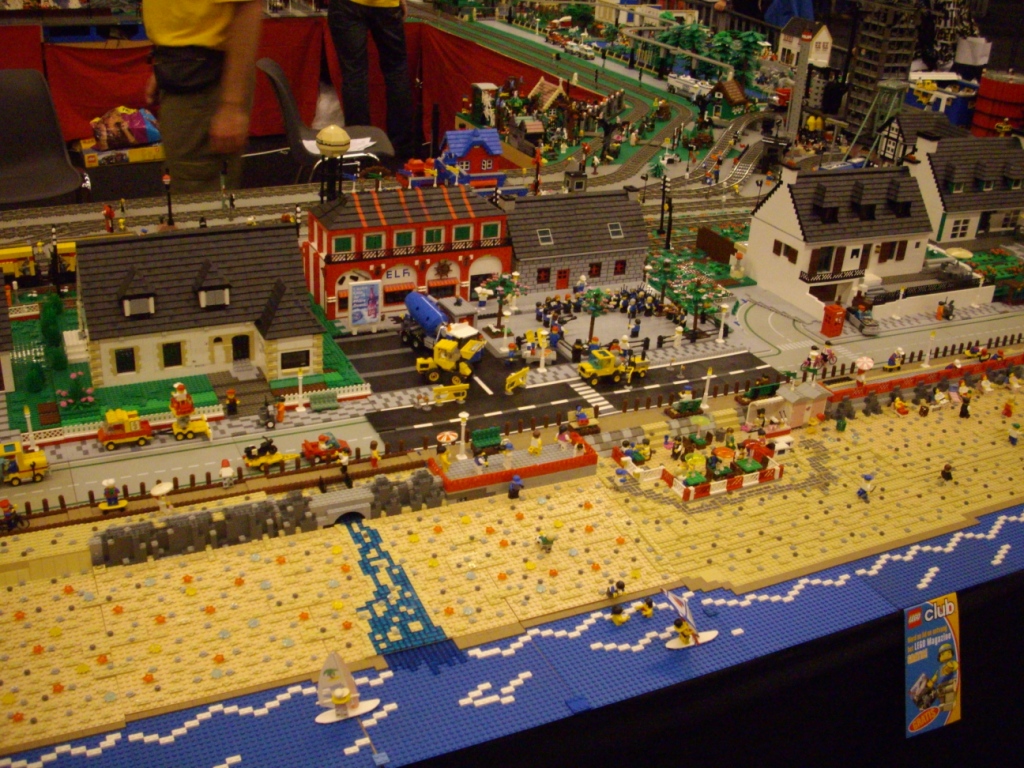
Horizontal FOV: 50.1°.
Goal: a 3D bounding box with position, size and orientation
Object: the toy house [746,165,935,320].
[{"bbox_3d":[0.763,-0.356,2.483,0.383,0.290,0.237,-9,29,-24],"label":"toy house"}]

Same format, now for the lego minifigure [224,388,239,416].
[{"bbox_3d":[-0.461,0.029,1.801,0.024,0.041,0.015,-9,29,-24],"label":"lego minifigure"}]

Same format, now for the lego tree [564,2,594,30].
[{"bbox_3d":[0.384,-2.037,6.084,0.152,0.156,0.152,-9,29,-25],"label":"lego tree"}]

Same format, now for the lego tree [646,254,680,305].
[{"bbox_3d":[0.321,-0.210,2.296,0.088,0.117,0.085,-9,29,-24],"label":"lego tree"}]

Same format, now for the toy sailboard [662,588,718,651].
[{"bbox_3d":[0.232,0.296,1.408,0.090,0.092,0.032,-8,29,-22],"label":"toy sailboard"}]

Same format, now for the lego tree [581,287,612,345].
[{"bbox_3d":[0.158,-0.127,2.093,0.062,0.124,0.062,3,26,-1],"label":"lego tree"}]

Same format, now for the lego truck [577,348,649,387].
[{"bbox_3d":[0.182,-0.033,1.988,0.147,0.056,0.036,-9,29,-25],"label":"lego truck"}]

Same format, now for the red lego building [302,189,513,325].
[{"bbox_3d":[-0.213,-0.292,2.259,0.407,0.233,0.174,-9,29,-25],"label":"red lego building"}]

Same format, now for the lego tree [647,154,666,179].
[{"bbox_3d":[0.440,-0.653,3.309,0.052,0.047,0.050,-9,29,-24],"label":"lego tree"}]

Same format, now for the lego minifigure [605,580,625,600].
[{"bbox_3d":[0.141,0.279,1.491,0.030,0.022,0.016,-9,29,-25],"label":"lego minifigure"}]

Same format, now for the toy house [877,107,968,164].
[{"bbox_3d":[1.174,-0.691,3.122,0.244,0.151,0.164,-9,29,-25],"label":"toy house"}]

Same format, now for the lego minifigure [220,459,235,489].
[{"bbox_3d":[-0.416,0.131,1.598,0.024,0.042,0.015,-9,29,-24],"label":"lego minifigure"}]

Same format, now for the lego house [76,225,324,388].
[{"bbox_3d":[-0.559,-0.151,1.933,0.398,0.225,0.302,-9,29,-25],"label":"lego house"}]

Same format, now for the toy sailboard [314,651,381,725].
[{"bbox_3d":[-0.189,0.340,1.253,0.082,0.102,0.028,-9,29,-25],"label":"toy sailboard"}]

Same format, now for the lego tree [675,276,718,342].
[{"bbox_3d":[0.377,-0.158,2.198,0.090,0.117,0.088,3,26,-1],"label":"lego tree"}]

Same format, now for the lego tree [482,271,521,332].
[{"bbox_3d":[-0.015,-0.161,2.143,0.088,0.115,0.085,3,26,-1],"label":"lego tree"}]

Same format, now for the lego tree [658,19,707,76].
[{"bbox_3d":[0.778,-1.488,4.881,0.225,0.230,0.200,-9,29,-24],"label":"lego tree"}]

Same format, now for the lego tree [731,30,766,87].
[{"bbox_3d":[1.004,-1.373,4.665,0.148,0.269,0.148,-9,29,-25],"label":"lego tree"}]

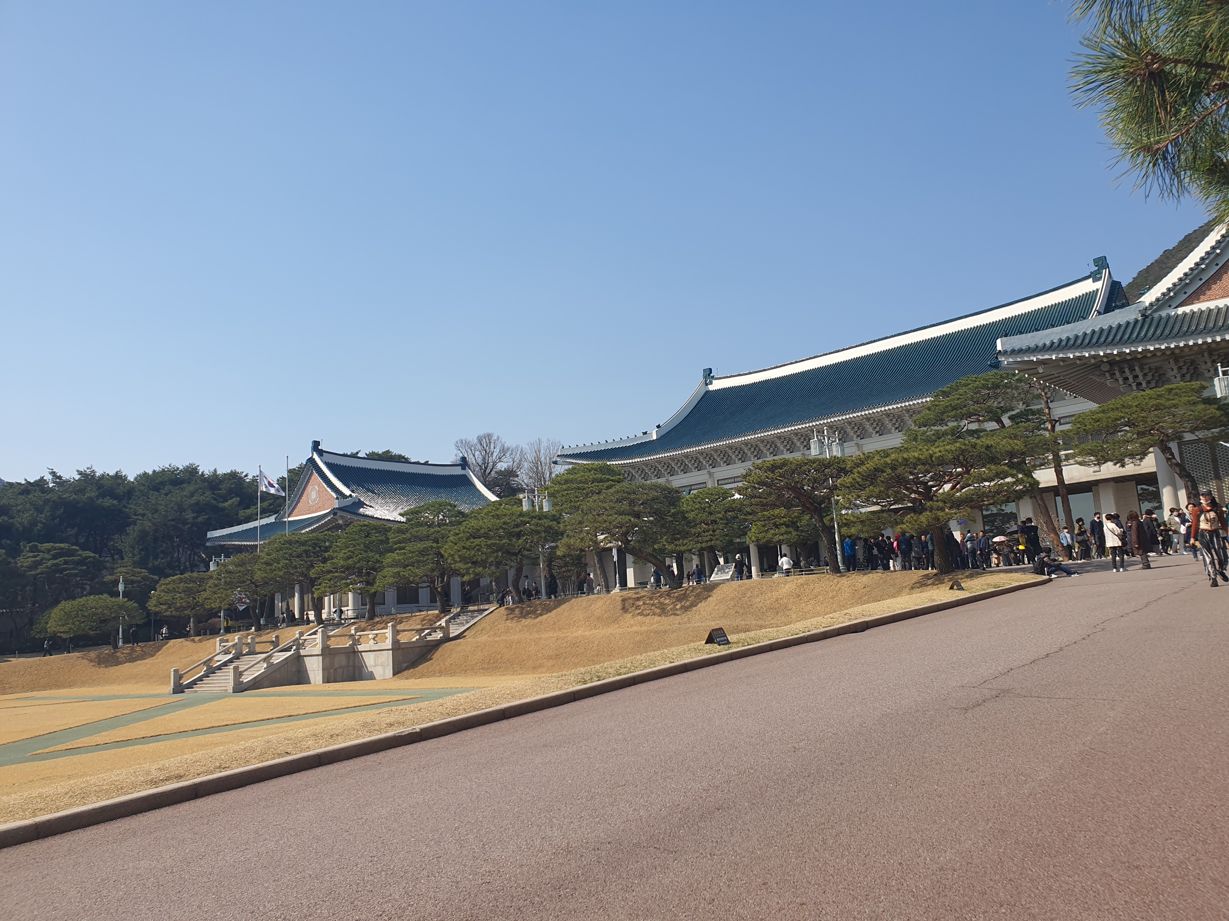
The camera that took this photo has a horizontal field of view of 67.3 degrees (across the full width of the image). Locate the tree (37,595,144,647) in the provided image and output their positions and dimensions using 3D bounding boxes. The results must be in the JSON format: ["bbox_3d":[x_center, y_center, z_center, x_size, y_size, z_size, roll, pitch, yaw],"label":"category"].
[{"bbox_3d":[-47.478,14.696,84.094,8.330,4.730,7.490,1,-12,-29],"label":"tree"}]

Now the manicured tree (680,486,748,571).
[{"bbox_3d":[4.962,3.785,45.464,3.700,4.920,3.700,-12,-13,39],"label":"manicured tree"}]

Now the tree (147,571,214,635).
[{"bbox_3d":[-35.527,11.880,76.252,5.340,5.420,4.810,0,-11,-25],"label":"tree"}]

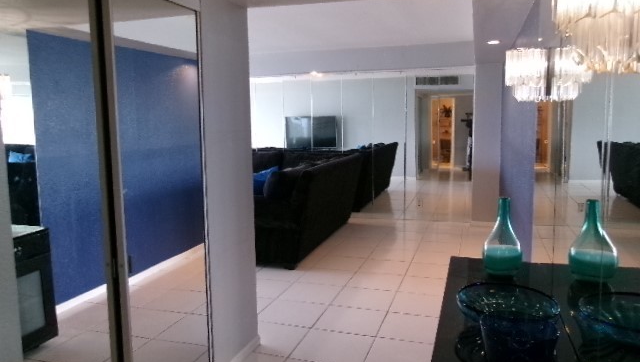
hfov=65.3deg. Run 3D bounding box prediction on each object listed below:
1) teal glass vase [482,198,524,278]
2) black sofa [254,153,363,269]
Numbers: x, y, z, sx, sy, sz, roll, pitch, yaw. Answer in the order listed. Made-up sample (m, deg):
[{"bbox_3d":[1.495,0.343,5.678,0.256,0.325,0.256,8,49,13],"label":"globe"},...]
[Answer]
[{"bbox_3d":[0.803,0.238,2.183,0.166,0.325,0.166,1,7,18],"label":"teal glass vase"},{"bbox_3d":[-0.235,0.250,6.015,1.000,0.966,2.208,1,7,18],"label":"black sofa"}]

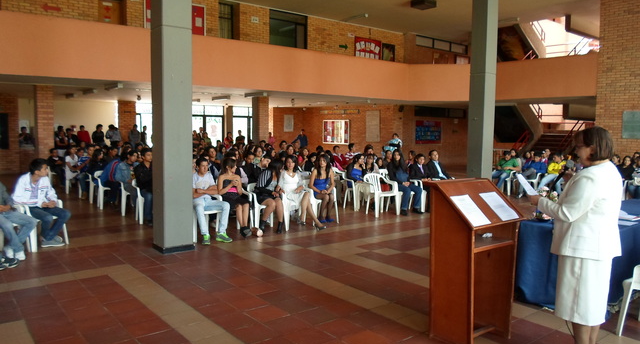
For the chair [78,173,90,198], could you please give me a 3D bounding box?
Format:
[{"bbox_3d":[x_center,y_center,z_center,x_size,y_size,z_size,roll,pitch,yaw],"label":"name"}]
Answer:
[{"bbox_3d":[-6.136,0.243,12.253,0.560,0.840,0.550,-2,4,-38],"label":"chair"}]

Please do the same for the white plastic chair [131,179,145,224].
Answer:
[{"bbox_3d":[-3.053,0.498,8.453,0.570,0.800,0.560,-3,6,-38],"label":"white plastic chair"}]

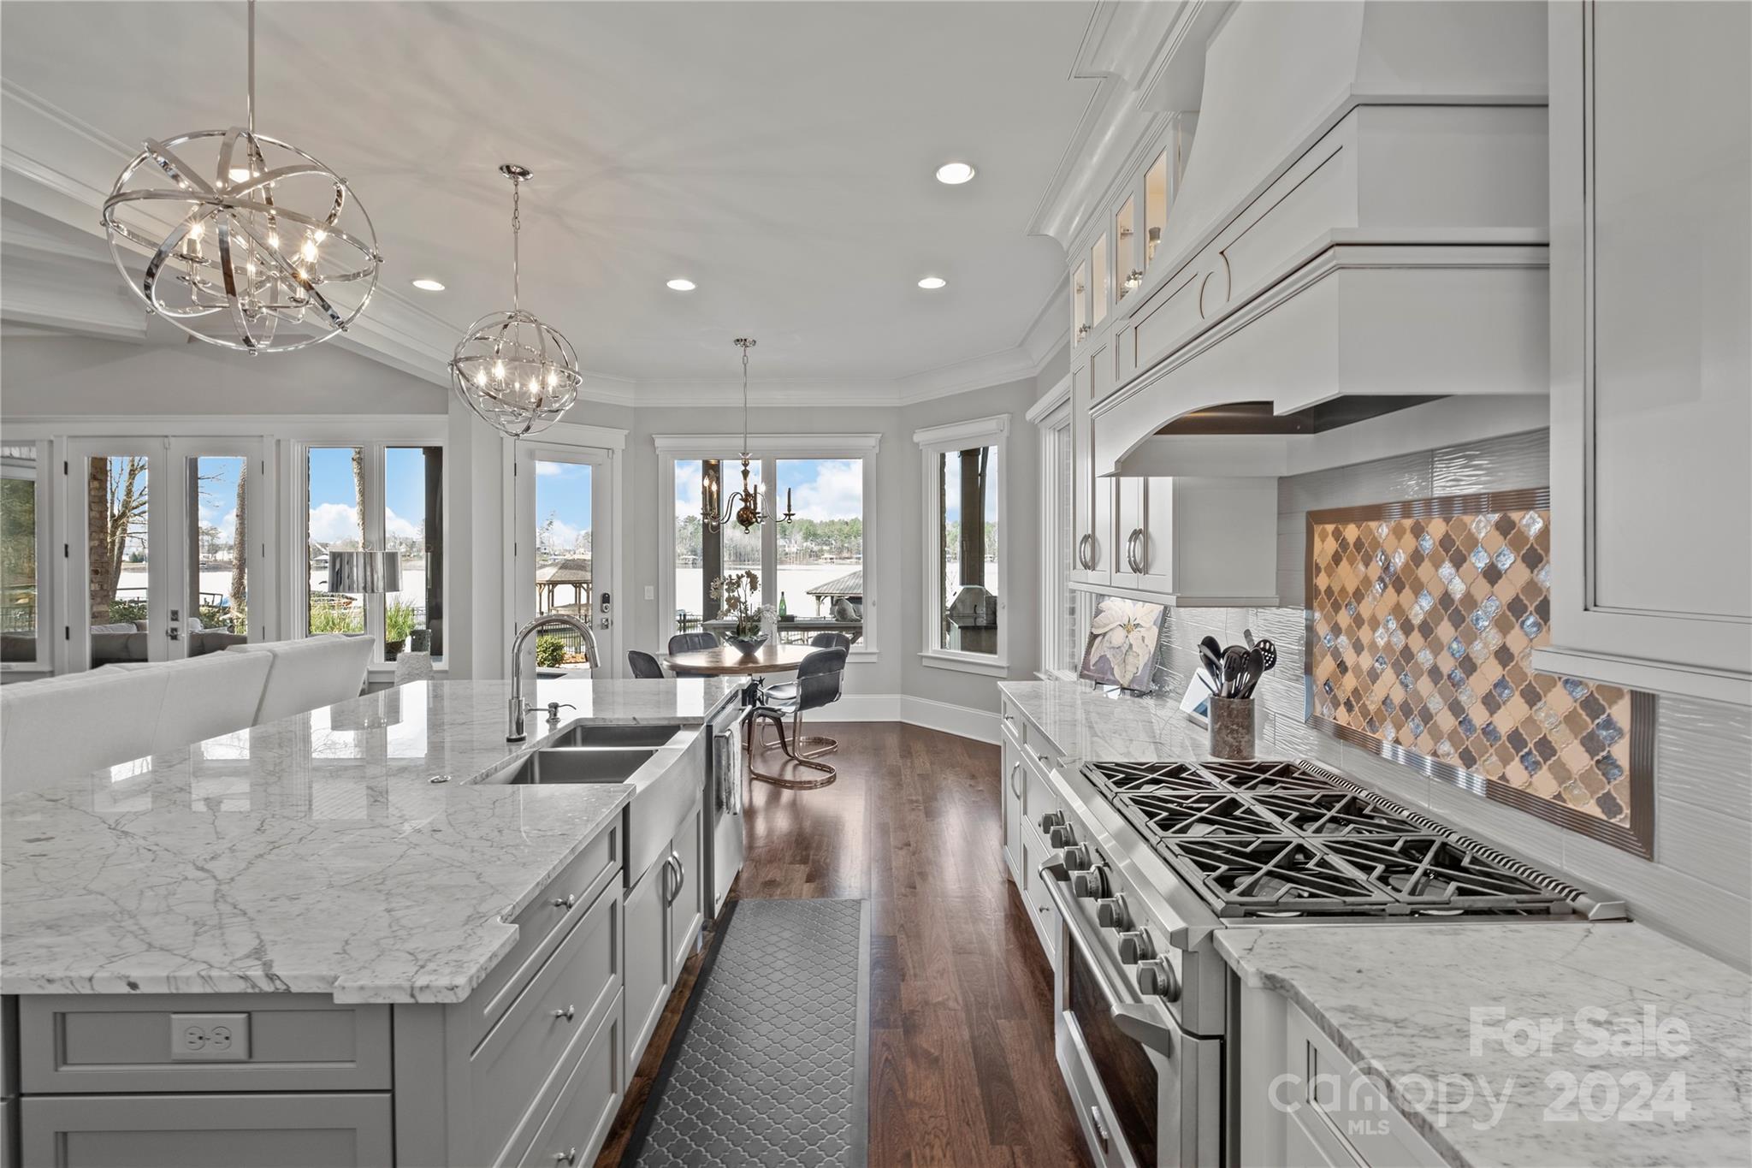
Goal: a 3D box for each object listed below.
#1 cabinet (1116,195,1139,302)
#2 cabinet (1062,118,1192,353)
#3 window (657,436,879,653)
[{"bbox_3d":[1.035,-1.167,2.545,0.330,0.370,0.280,0,1,0],"label":"cabinet"},{"bbox_3d":[1.050,-1.192,2.690,0.370,0.420,1.100,0,1,0],"label":"cabinet"},{"bbox_3d":[-0.981,-0.360,6.630,2.020,1.980,0.130,0,1,0],"label":"window"}]

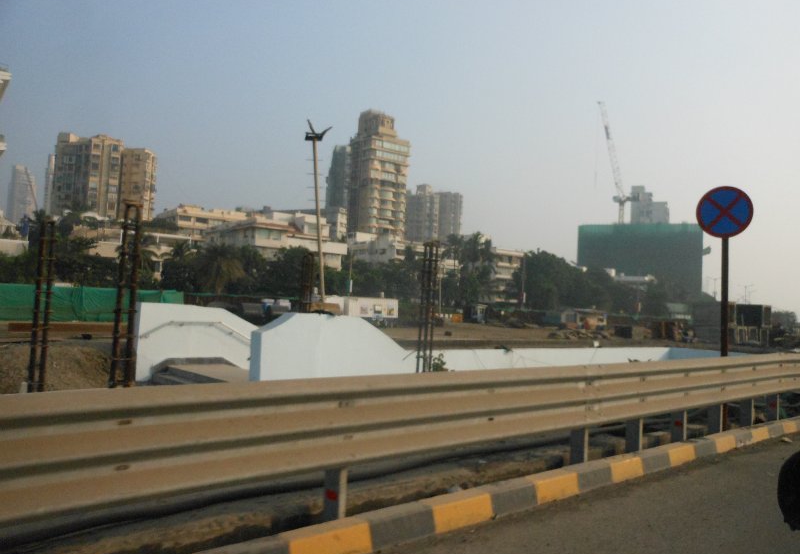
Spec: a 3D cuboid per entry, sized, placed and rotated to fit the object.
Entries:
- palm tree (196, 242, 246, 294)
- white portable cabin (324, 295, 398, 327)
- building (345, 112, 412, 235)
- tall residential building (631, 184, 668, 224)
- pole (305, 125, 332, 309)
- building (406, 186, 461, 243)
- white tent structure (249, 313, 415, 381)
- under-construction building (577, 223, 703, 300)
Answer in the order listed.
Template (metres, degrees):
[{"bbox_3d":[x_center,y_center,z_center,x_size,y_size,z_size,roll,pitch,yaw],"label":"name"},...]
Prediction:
[{"bbox_3d":[-21.516,-0.060,78.000,5.600,8.200,5.600,2,-3,0],"label":"palm tree"},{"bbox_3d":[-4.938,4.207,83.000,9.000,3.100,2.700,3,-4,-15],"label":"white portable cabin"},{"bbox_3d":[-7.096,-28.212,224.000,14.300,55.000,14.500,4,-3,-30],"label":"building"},{"bbox_3d":[145.928,-19.672,380.000,19.000,68.000,16.000,1,-3,24],"label":"tall residential building"},{"bbox_3d":[-3.797,-2.132,31.000,1.200,10.900,0.600,-2,0,6],"label":"pole"},{"bbox_3d":[17.327,-19.839,325.000,23.000,49.000,17.000,4,-3,-23],"label":"building"},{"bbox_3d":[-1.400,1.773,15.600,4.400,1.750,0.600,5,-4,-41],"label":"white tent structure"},{"bbox_3d":[89.013,-2.782,240.000,42.000,32.000,25.000,1,-3,26],"label":"under-construction building"}]

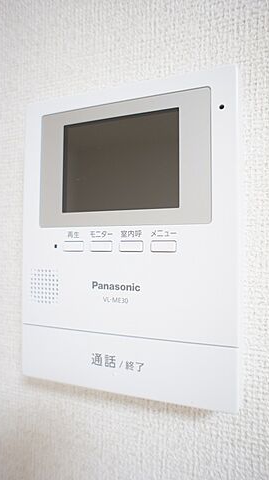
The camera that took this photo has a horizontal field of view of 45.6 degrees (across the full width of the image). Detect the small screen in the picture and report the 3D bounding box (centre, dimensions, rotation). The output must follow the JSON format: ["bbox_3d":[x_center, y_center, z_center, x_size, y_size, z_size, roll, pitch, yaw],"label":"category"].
[{"bbox_3d":[-0.010,-0.044,0.184,0.072,0.054,0.005,0,-2,21],"label":"small screen"}]

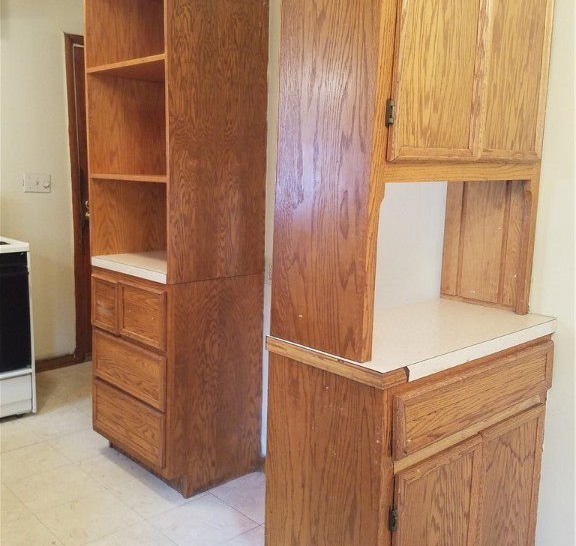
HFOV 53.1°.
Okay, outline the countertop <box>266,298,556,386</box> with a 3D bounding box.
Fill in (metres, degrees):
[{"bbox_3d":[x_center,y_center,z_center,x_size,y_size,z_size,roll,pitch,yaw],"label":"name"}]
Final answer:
[{"bbox_3d":[0.366,0.161,1.542,0.823,0.040,0.353,-6,11,-43],"label":"countertop"}]

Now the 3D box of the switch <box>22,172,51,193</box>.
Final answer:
[{"bbox_3d":[-1.581,-0.568,3.649,0.168,0.118,0.020,-6,11,-43],"label":"switch"}]

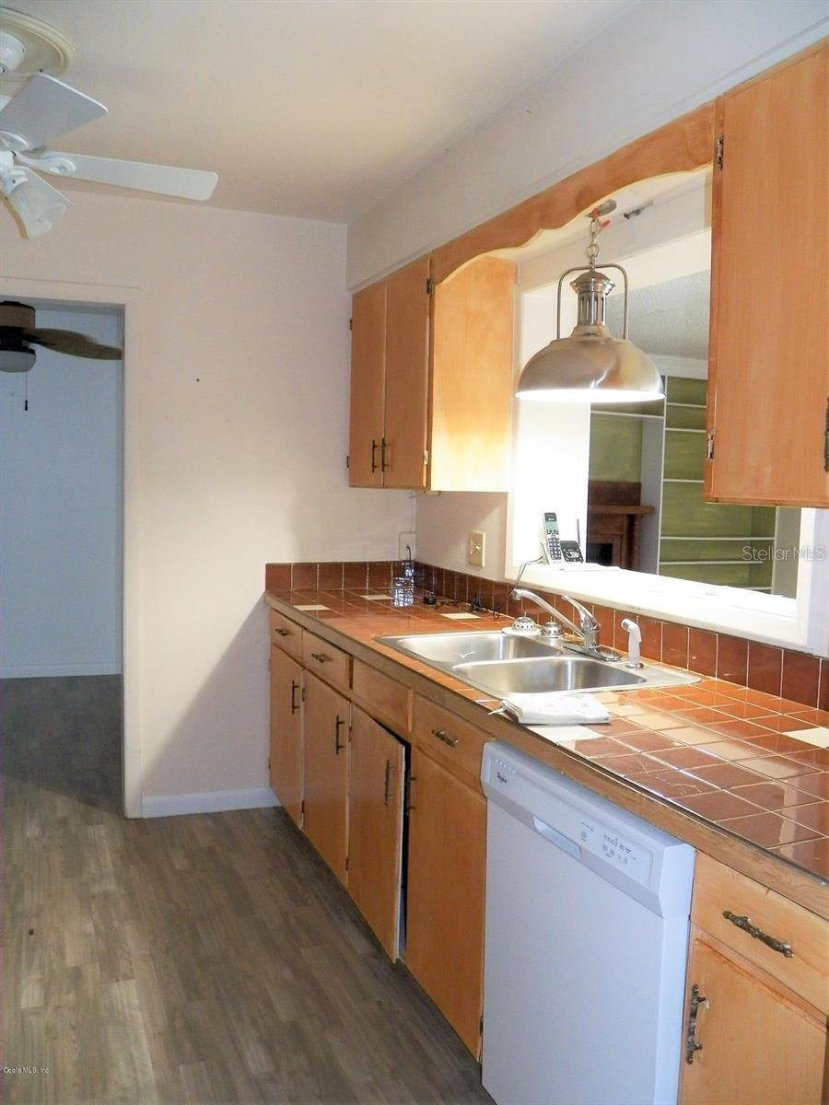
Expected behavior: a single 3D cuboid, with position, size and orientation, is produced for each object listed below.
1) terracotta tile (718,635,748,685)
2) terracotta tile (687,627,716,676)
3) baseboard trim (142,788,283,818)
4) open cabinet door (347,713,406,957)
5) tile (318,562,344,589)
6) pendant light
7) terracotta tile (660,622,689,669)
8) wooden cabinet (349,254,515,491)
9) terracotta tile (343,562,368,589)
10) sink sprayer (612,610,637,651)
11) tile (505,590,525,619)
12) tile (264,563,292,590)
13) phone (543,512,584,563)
[{"bbox_3d":[0.789,0.268,2.211,0.010,0.112,0.106,-1,5,-23],"label":"terracotta tile"},{"bbox_3d":[0.747,0.259,2.309,0.010,0.112,0.106,-1,5,-23],"label":"terracotta tile"},{"bbox_3d":[-0.845,1.053,3.781,0.590,0.086,0.014,-1,5,-23],"label":"baseboard trim"},{"bbox_3d":[-0.115,0.800,2.634,0.020,0.610,0.465,-1,5,-20],"label":"open cabinet door"},{"bbox_3d":[-0.355,0.101,3.776,0.109,0.110,0.010,-1,5,-24],"label":"tile"},{"bbox_3d":[0.491,-0.692,2.465,0.408,0.519,0.408,1,5,0],"label":"pendant light"},{"bbox_3d":[0.704,0.250,2.406,0.010,0.112,0.106,-1,5,-23],"label":"terracotta tile"},{"bbox_3d":[0.031,-0.645,3.423,0.314,0.799,0.814,-1,5,-24],"label":"wooden cabinet"},{"bbox_3d":[-0.257,0.105,3.949,0.108,0.114,0.010,-1,5,-23],"label":"terracotta tile"},{"bbox_3d":[0.582,0.239,2.411,0.070,0.133,0.045,-1,5,-18],"label":"sink sprayer"},{"bbox_3d":[0.366,0.179,3.190,0.010,0.112,0.106,-1,5,-23],"label":"tile"},{"bbox_3d":[-0.560,0.106,3.687,0.109,0.110,0.010,-1,5,-24],"label":"tile"},{"bbox_3d":[0.541,-0.051,3.250,0.137,0.178,0.110,0,5,-12],"label":"phone"}]

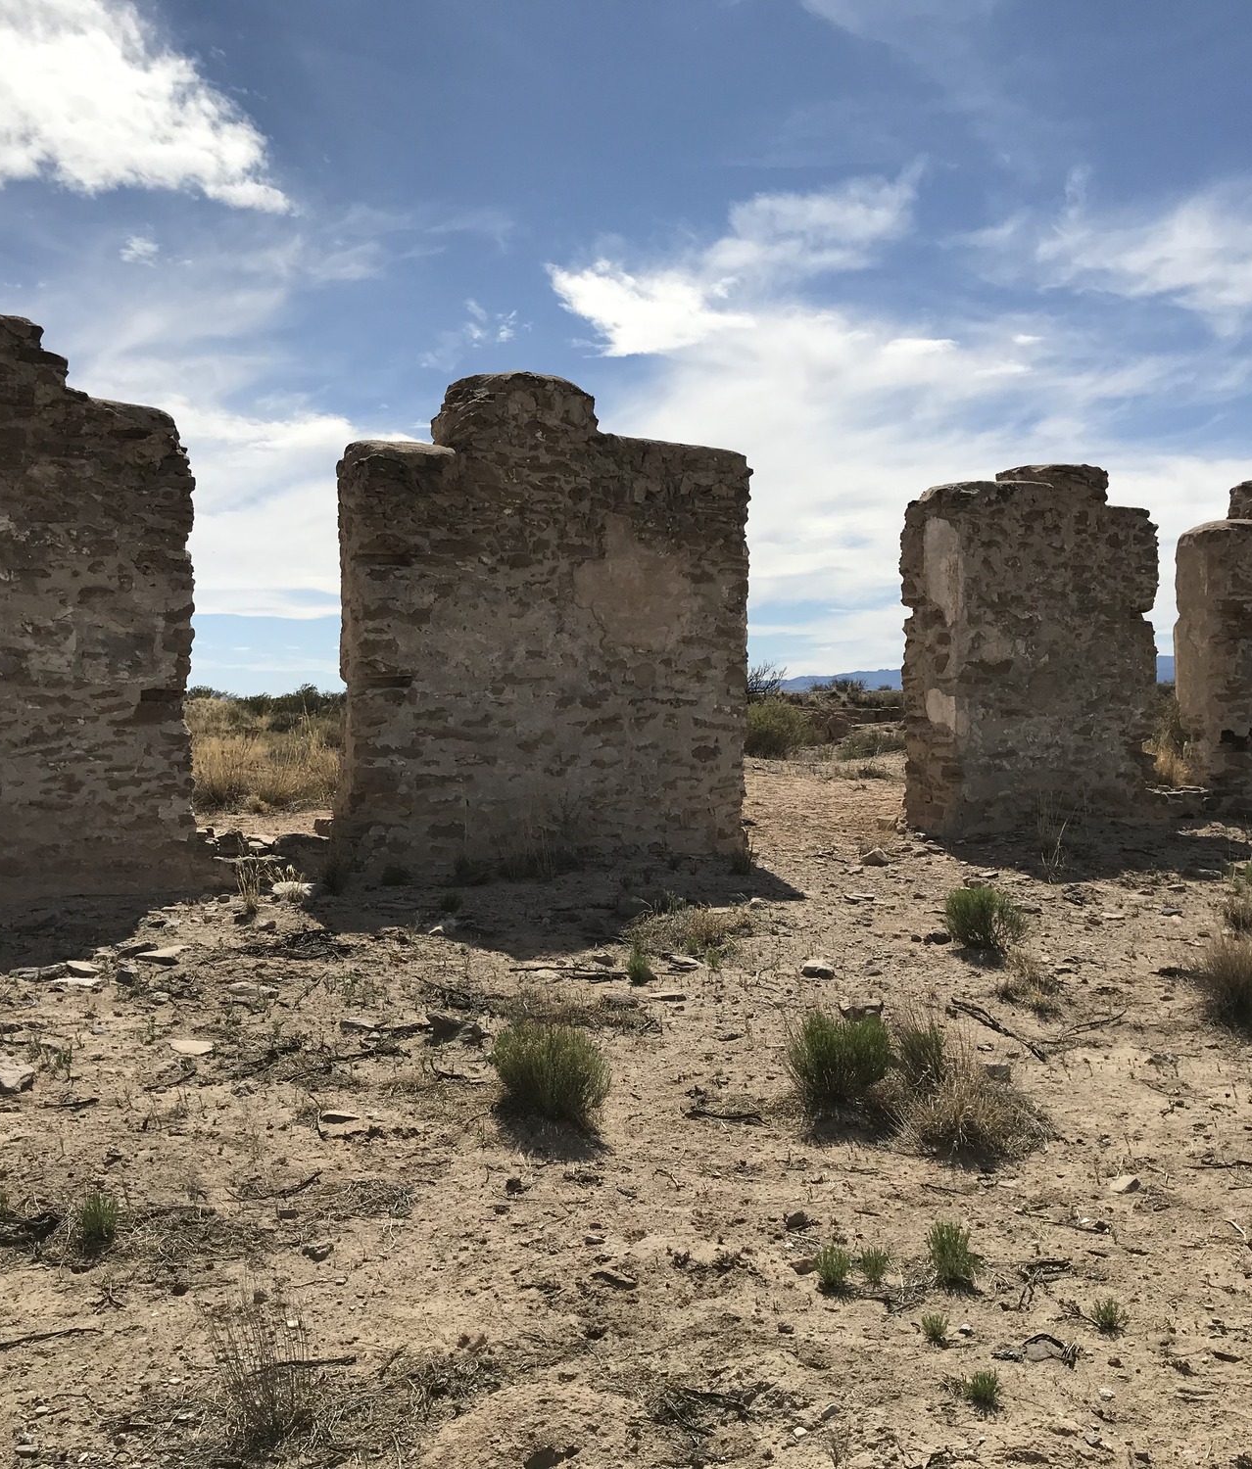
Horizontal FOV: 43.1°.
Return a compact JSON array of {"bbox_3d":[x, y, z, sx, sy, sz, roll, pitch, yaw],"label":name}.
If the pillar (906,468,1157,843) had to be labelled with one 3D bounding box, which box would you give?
[{"bbox_3d":[4.190,-0.858,16.193,2.827,3.625,0.700,-1,2,-33],"label":"pillar"}]

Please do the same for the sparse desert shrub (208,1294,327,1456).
[{"bbox_3d":[-0.723,1.272,3.173,0.239,0.288,0.203,0,2,0],"label":"sparse desert shrub"}]

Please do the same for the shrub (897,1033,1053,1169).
[{"bbox_3d":[1.158,1.187,5.268,0.489,0.320,0.440,0,1,12],"label":"shrub"}]

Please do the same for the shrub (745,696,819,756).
[{"bbox_3d":[2.306,-0.108,24.988,1.400,0.917,1.330,0,2,0],"label":"shrub"}]

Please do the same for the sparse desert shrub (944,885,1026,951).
[{"bbox_3d":[1.966,0.987,8.658,0.443,0.327,0.399,0,2,0],"label":"sparse desert shrub"}]

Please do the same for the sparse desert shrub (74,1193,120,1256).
[{"bbox_3d":[-1.426,1.314,4.285,0.116,0.142,0.110,0,1,-19],"label":"sparse desert shrub"}]

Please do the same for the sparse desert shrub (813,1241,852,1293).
[{"bbox_3d":[0.525,1.344,4.027,0.097,0.102,0.092,0,1,7],"label":"sparse desert shrub"}]

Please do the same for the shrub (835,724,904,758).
[{"bbox_3d":[5.125,0.167,32.851,1.649,0.618,1.319,0,2,0],"label":"shrub"}]

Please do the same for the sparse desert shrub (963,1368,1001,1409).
[{"bbox_3d":[0.758,1.386,3.368,0.081,0.069,0.077,0,1,13],"label":"sparse desert shrub"}]

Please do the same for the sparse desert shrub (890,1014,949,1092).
[{"bbox_3d":[1.060,1.143,5.715,0.215,0.272,0.194,0,2,0],"label":"sparse desert shrub"}]

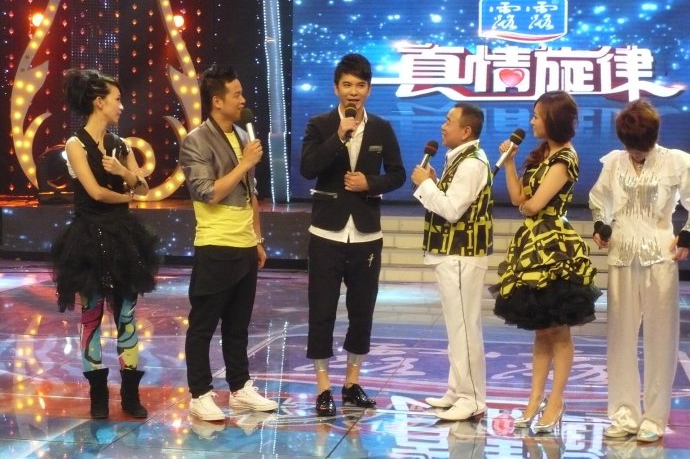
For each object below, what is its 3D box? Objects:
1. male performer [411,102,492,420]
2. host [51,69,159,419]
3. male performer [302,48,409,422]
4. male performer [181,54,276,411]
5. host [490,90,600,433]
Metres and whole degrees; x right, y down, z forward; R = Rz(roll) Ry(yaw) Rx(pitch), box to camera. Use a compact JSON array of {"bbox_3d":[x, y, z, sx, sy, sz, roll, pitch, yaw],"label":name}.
[{"bbox_3d":[0.574,0.156,6.824,0.450,1.604,0.480,0,4,-13],"label":"male performer"},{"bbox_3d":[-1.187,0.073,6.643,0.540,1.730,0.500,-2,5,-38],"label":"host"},{"bbox_3d":[0.029,0.024,6.882,0.550,1.840,0.400,1,4,-3],"label":"male performer"},{"bbox_3d":[-0.565,0.060,6.707,0.470,1.769,0.500,5,5,44],"label":"male performer"},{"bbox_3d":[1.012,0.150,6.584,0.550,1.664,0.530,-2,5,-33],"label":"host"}]

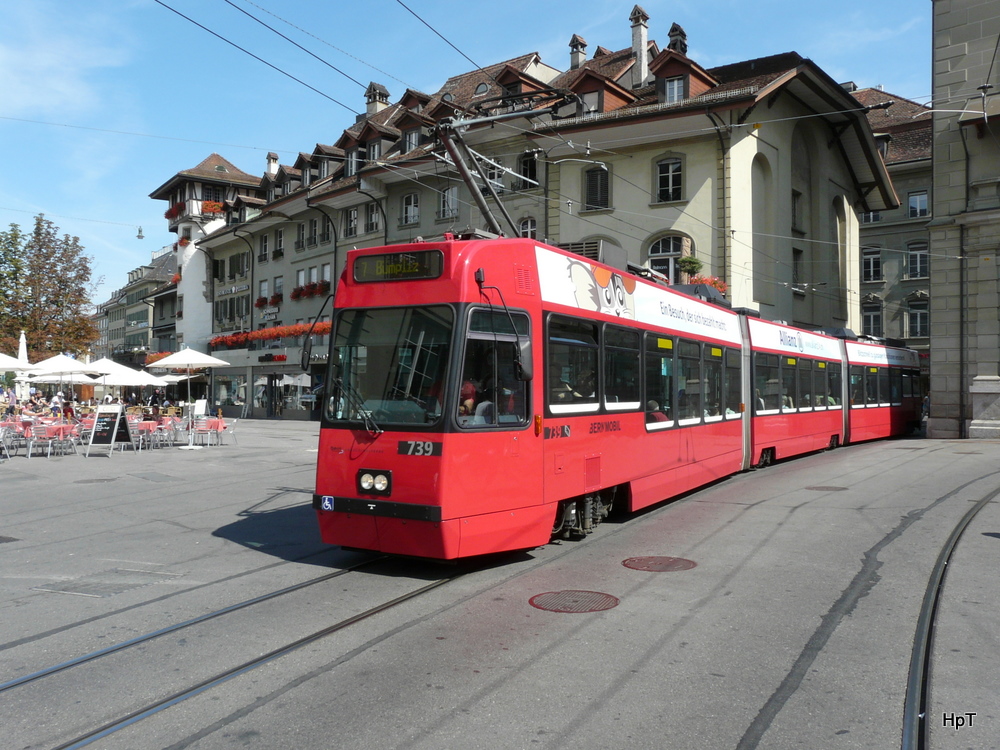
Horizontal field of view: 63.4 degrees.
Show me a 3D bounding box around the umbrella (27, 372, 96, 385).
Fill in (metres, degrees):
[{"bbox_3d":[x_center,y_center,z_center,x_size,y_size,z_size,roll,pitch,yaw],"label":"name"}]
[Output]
[{"bbox_3d":[-16.767,0.863,31.000,2.700,2.760,2.700,0,-1,0],"label":"umbrella"}]

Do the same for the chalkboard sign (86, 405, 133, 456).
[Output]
[{"bbox_3d":[-9.780,1.389,20.380,0.610,1.290,0.920,0,-1,10],"label":"chalkboard sign"}]

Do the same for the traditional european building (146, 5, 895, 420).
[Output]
[{"bbox_3d":[-0.450,-7.206,47.600,39.500,19.600,21.500,-1,-1,37],"label":"traditional european building"}]

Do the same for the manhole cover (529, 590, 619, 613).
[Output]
[{"bbox_3d":[0.575,1.773,6.270,0.700,0.035,0.700,0,-1,0],"label":"manhole cover"}]

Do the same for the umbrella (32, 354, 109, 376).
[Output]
[{"bbox_3d":[-13.753,0.722,25.400,2.450,2.820,2.450,0,-1,0],"label":"umbrella"}]

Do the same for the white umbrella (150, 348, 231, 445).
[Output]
[{"bbox_3d":[-8.950,0.624,23.300,2.420,2.940,2.420,0,-1,0],"label":"white umbrella"}]

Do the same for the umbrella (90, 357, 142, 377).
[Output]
[{"bbox_3d":[-12.989,0.757,26.600,2.450,2.800,2.450,0,-1,0],"label":"umbrella"}]

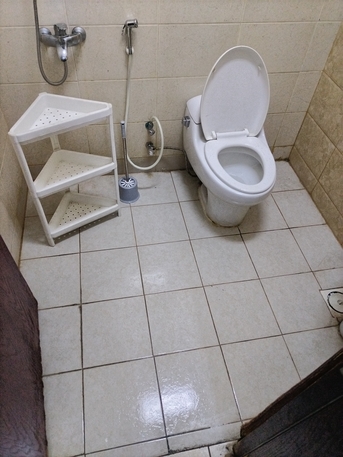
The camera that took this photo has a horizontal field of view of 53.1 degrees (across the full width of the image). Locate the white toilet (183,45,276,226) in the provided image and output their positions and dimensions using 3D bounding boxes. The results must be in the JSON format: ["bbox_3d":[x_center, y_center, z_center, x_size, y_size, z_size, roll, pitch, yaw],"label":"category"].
[{"bbox_3d":[0.350,-0.426,1.802,0.450,0.840,0.660,-6,50,-9],"label":"white toilet"}]

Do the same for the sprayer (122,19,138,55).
[{"bbox_3d":[-0.186,-0.868,1.561,0.075,0.155,0.050,-6,50,-9],"label":"sprayer"}]

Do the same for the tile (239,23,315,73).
[{"bbox_3d":[0.522,-0.928,1.777,0.400,0.250,0.010,-6,50,-9],"label":"tile"}]

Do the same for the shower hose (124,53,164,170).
[{"bbox_3d":[-0.145,-0.604,1.909,0.230,0.715,0.070,-6,50,-9],"label":"shower hose"}]

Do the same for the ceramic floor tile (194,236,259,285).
[{"bbox_3d":[0.277,0.165,1.846,0.297,0.010,0.302,-6,50,-9],"label":"ceramic floor tile"}]

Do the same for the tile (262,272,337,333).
[{"bbox_3d":[0.632,0.365,1.704,0.297,0.010,0.297,-6,50,-9],"label":"tile"}]

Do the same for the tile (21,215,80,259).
[{"bbox_3d":[-0.655,0.038,1.883,0.300,0.010,0.300,-6,50,-9],"label":"tile"}]

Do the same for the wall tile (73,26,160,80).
[{"bbox_3d":[-0.265,-0.846,1.662,0.402,0.253,0.010,-6,50,-9],"label":"wall tile"}]

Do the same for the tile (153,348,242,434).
[{"bbox_3d":[0.097,0.656,1.417,0.297,0.010,0.302,-6,50,-9],"label":"tile"}]

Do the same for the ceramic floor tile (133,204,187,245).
[{"bbox_3d":[-0.068,-0.027,1.978,0.300,0.010,0.300,-6,50,-9],"label":"ceramic floor tile"}]

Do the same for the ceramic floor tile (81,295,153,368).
[{"bbox_3d":[-0.250,0.460,1.552,0.300,0.010,0.300,-6,50,-9],"label":"ceramic floor tile"}]

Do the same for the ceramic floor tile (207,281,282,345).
[{"bbox_3d":[0.337,0.395,1.646,0.300,0.010,0.300,-6,50,-9],"label":"ceramic floor tile"}]

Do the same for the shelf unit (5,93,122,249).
[{"bbox_3d":[-0.519,-0.295,1.716,0.435,0.700,0.230,-26,56,-24],"label":"shelf unit"}]

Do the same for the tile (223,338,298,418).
[{"bbox_3d":[0.395,0.624,1.462,0.297,0.010,0.297,-6,50,-9],"label":"tile"}]

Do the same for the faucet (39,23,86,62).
[{"bbox_3d":[-0.474,-0.822,1.495,0.207,0.130,0.154,-6,50,-9],"label":"faucet"}]

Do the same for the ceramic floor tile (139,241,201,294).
[{"bbox_3d":[-0.013,0.200,1.797,0.297,0.010,0.297,-6,50,-9],"label":"ceramic floor tile"}]

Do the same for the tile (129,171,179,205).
[{"bbox_3d":[-0.128,-0.253,2.174,0.297,0.010,0.282,-6,50,-9],"label":"tile"}]

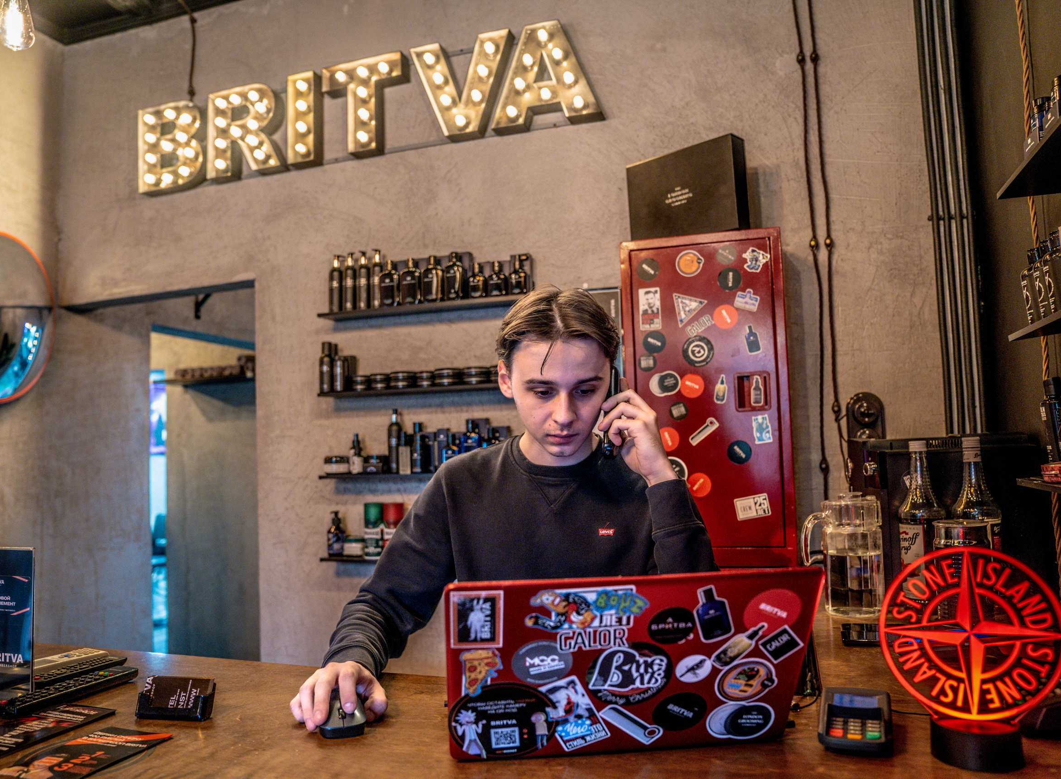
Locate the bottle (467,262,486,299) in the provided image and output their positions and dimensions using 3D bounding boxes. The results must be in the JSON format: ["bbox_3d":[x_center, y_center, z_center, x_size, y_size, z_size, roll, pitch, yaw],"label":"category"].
[{"bbox_3d":[-0.159,-0.330,2.358,0.047,0.108,0.030,-3,-4,16],"label":"bottle"}]

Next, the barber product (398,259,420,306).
[{"bbox_3d":[-0.377,-0.335,2.435,0.060,0.148,0.034,-3,-4,16],"label":"barber product"}]

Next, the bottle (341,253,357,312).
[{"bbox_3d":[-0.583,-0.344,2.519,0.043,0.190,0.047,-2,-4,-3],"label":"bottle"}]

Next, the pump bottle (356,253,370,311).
[{"bbox_3d":[-0.537,-0.346,2.503,0.043,0.191,0.047,-3,-4,12],"label":"pump bottle"}]

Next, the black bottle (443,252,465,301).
[{"bbox_3d":[-0.232,-0.345,2.384,0.060,0.148,0.034,-3,-4,19],"label":"black bottle"}]

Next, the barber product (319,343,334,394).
[{"bbox_3d":[-0.662,-0.068,2.531,0.041,0.166,0.041,-2,-4,6],"label":"barber product"}]

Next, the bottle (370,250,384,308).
[{"bbox_3d":[-0.489,-0.349,2.486,0.043,0.192,0.047,-3,-4,12],"label":"bottle"}]

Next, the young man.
[{"bbox_3d":[0.021,0.678,1.197,0.600,1.670,0.540,-2,-4,5],"label":"young man"}]

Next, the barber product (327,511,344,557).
[{"bbox_3d":[-0.619,0.462,2.485,0.052,0.144,0.056,-3,-4,18],"label":"barber product"}]

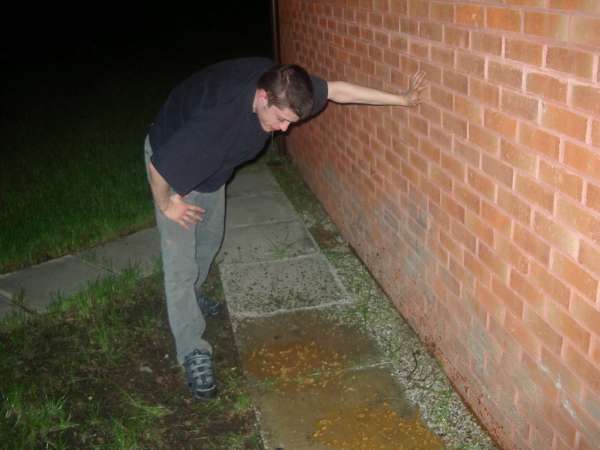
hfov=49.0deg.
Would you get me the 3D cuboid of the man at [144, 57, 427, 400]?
[{"bbox_3d":[-0.141,-0.033,2.767,1.182,1.330,0.919,6,24,24],"label":"man"}]

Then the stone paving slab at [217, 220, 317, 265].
[{"bbox_3d":[-0.227,0.129,4.195,0.600,0.050,0.600,-7,22,-10],"label":"stone paving slab"}]

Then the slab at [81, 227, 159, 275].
[{"bbox_3d":[-0.986,0.186,4.169,0.620,0.050,0.620,-22,28,-39],"label":"slab"}]

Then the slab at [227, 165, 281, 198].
[{"bbox_3d":[-0.477,-0.295,5.307,0.600,0.050,0.600,-7,22,-10],"label":"slab"}]

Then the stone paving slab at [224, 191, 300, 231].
[{"bbox_3d":[-0.352,-0.083,4.751,0.600,0.050,0.600,-7,22,-10],"label":"stone paving slab"}]

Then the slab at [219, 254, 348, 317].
[{"bbox_3d":[-0.102,0.341,3.639,0.600,0.050,0.600,-7,22,-10],"label":"slab"}]

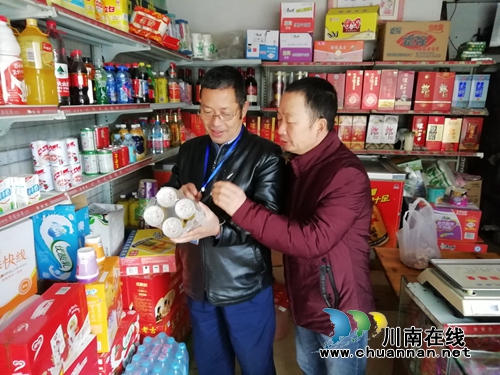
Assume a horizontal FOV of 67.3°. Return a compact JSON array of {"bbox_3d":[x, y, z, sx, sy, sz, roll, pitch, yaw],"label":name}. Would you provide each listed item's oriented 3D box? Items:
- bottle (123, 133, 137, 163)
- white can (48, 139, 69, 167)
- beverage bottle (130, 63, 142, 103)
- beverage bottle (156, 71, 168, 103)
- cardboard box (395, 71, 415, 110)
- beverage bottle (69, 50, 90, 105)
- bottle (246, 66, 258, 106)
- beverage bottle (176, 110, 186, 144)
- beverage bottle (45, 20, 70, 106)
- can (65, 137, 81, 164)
[{"bbox_3d":[-0.689,-0.224,2.160,0.064,0.165,0.064,3,13,10],"label":"bottle"},{"bbox_3d":[-0.769,-0.140,1.512,0.064,0.104,0.064,1,13,0],"label":"white can"},{"bbox_3d":[-0.682,-0.629,2.260,0.064,0.226,0.064,3,13,10],"label":"beverage bottle"},{"bbox_3d":[-0.615,-0.701,2.642,0.071,0.217,0.071,2,13,7],"label":"beverage bottle"},{"bbox_3d":[1.242,-0.776,3.040,0.121,0.302,0.105,2,13,7],"label":"cardboard box"},{"bbox_3d":[-0.745,-0.477,1.636,0.067,0.230,0.067,2,13,7],"label":"beverage bottle"},{"bbox_3d":[0.019,-0.842,3.147,0.082,0.324,0.082,2,13,4],"label":"bottle"},{"bbox_3d":[-0.552,-0.481,3.005,0.076,0.290,0.076,2,13,7],"label":"beverage bottle"},{"bbox_3d":[-0.777,-0.495,1.512,0.088,0.325,0.088,2,13,7],"label":"beverage bottle"},{"bbox_3d":[-0.750,-0.156,1.585,0.064,0.104,0.064,1,13,0],"label":"can"}]

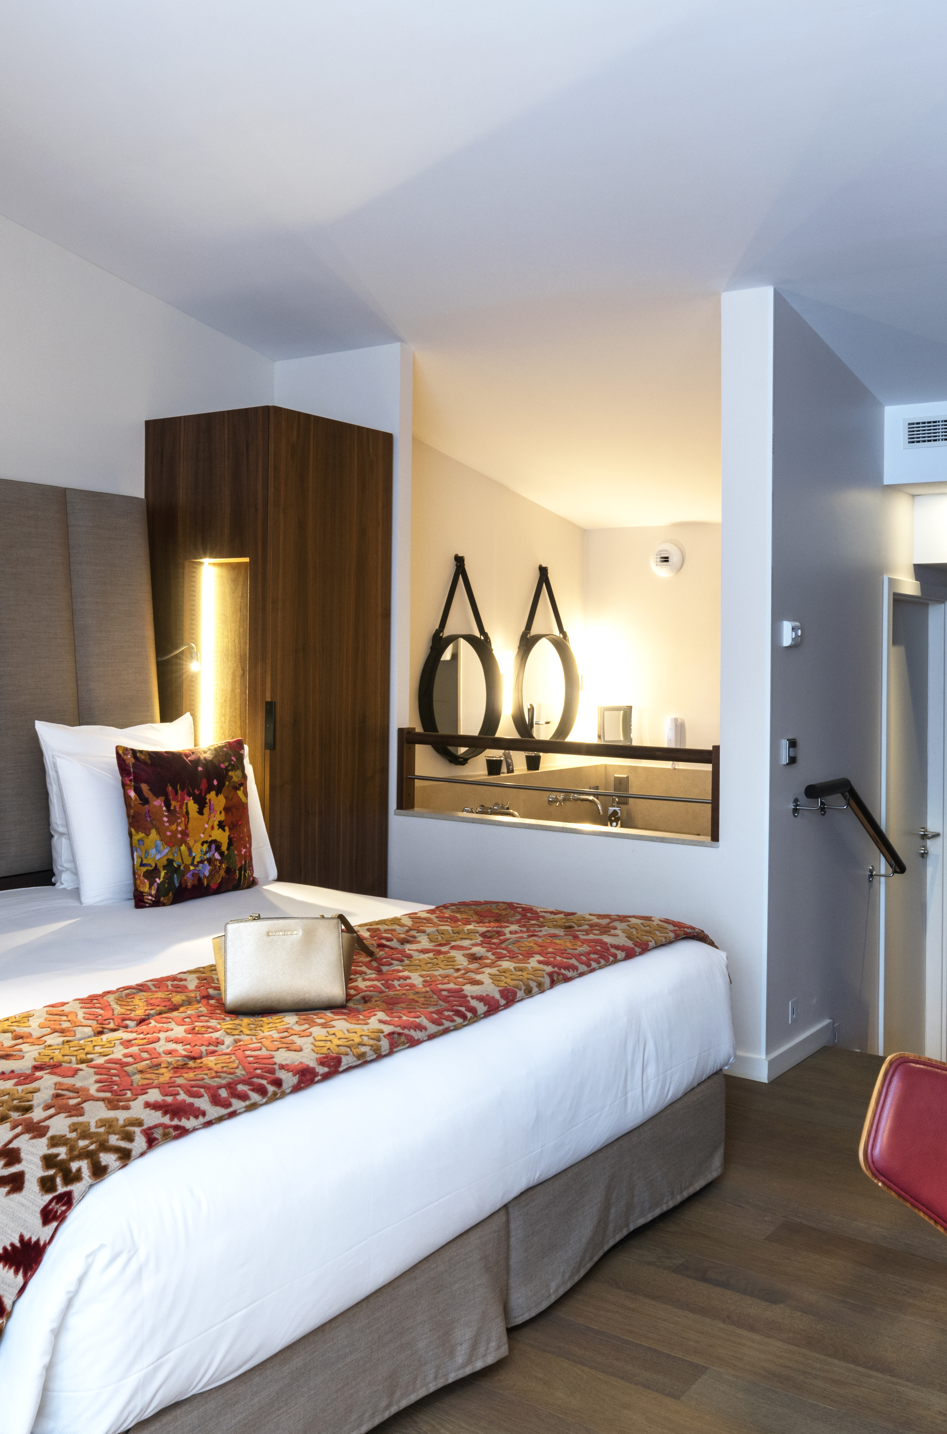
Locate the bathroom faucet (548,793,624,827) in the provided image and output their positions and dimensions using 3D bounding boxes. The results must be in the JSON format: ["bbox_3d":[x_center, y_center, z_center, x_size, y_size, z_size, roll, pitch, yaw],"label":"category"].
[{"bbox_3d":[0.552,0.462,6.750,0.220,0.110,0.220,1,2,34],"label":"bathroom faucet"}]

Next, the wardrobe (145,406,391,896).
[{"bbox_3d":[-0.733,0.025,4.777,0.570,2.155,0.640,1,2,34],"label":"wardrobe"}]

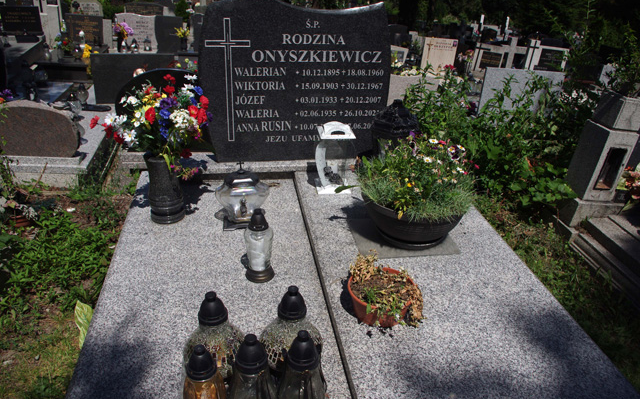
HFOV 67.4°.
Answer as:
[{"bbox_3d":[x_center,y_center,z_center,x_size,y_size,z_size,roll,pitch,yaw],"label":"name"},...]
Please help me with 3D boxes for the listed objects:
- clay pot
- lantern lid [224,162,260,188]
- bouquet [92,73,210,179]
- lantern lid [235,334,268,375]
[{"bbox_3d":[0.199,0.333,1.608,0.213,0.108,0.213,2,30,-1],"label":"clay pot"},{"bbox_3d":[-0.320,-0.112,1.974,0.150,0.098,0.140,-3,30,-10],"label":"lantern lid"},{"bbox_3d":[-0.637,-0.291,1.875,0.430,0.380,0.320,-3,30,-10],"label":"bouquet"},{"bbox_3d":[-0.164,0.364,1.155,0.077,0.079,0.077,-3,30,-10],"label":"lantern lid"}]

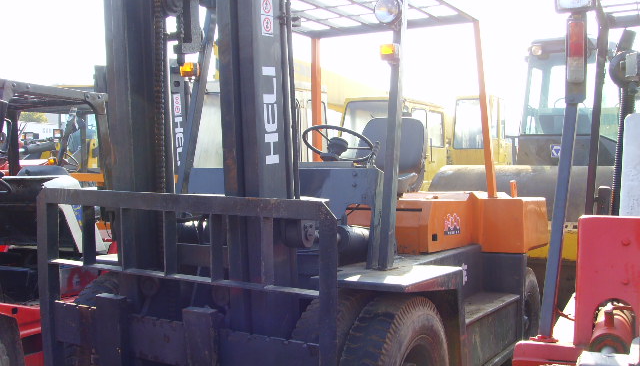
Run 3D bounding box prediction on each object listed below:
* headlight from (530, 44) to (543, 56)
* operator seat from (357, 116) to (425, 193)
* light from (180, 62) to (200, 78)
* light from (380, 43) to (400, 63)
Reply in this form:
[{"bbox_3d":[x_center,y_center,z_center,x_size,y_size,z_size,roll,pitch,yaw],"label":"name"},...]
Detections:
[{"bbox_3d":[2.582,-1.592,8.600,0.135,0.135,0.100,1,1,3],"label":"headlight"},{"bbox_3d":[0.413,-0.174,4.920,0.490,0.540,0.540,1,1,30],"label":"operator seat"},{"bbox_3d":[-0.803,-0.702,4.470,0.080,0.088,0.085,1,1,30],"label":"light"},{"bbox_3d":[0.364,-0.677,3.740,0.080,0.088,0.080,1,1,30],"label":"light"}]

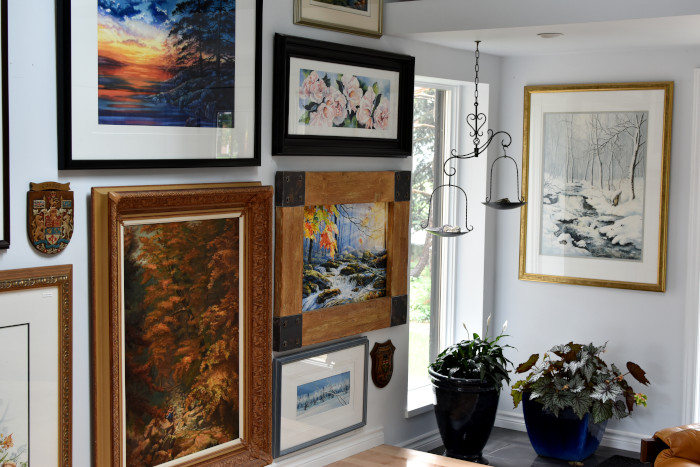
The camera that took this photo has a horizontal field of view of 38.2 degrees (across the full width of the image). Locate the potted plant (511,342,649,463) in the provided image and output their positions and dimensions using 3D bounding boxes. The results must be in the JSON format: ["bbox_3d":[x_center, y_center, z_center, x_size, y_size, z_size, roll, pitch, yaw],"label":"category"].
[{"bbox_3d":[1.216,0.891,5.389,0.720,0.620,0.570,4,5,36],"label":"potted plant"}]

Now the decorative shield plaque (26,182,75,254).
[{"bbox_3d":[-1.002,-0.049,3.393,0.022,0.243,0.174,4,5,36],"label":"decorative shield plaque"}]

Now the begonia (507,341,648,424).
[{"bbox_3d":[1.218,0.771,5.380,0.720,0.390,0.570,4,5,36],"label":"begonia"}]

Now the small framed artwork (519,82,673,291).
[{"bbox_3d":[1.341,-0.262,5.575,0.854,1.106,0.035,4,5,36],"label":"small framed artwork"}]

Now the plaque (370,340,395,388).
[{"bbox_3d":[0.165,0.658,5.044,0.022,0.238,0.188,4,5,36],"label":"plaque"}]

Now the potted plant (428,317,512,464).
[{"bbox_3d":[0.632,0.817,5.332,0.440,0.770,0.440,1,4,0],"label":"potted plant"}]

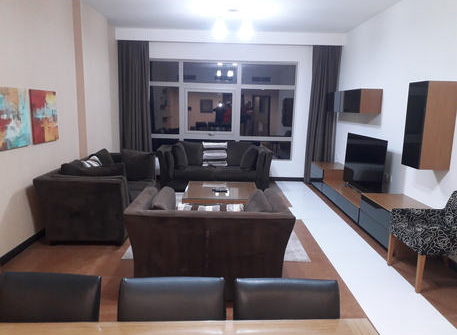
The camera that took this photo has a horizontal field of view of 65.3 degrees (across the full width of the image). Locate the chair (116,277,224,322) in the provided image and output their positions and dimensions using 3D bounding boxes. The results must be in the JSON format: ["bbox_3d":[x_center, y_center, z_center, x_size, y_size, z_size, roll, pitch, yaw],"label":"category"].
[{"bbox_3d":[-0.243,0.932,1.401,0.460,0.855,0.550,1,10,-3],"label":"chair"}]

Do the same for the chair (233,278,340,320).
[{"bbox_3d":[0.257,0.940,1.421,0.460,0.855,0.550,1,10,-3],"label":"chair"}]

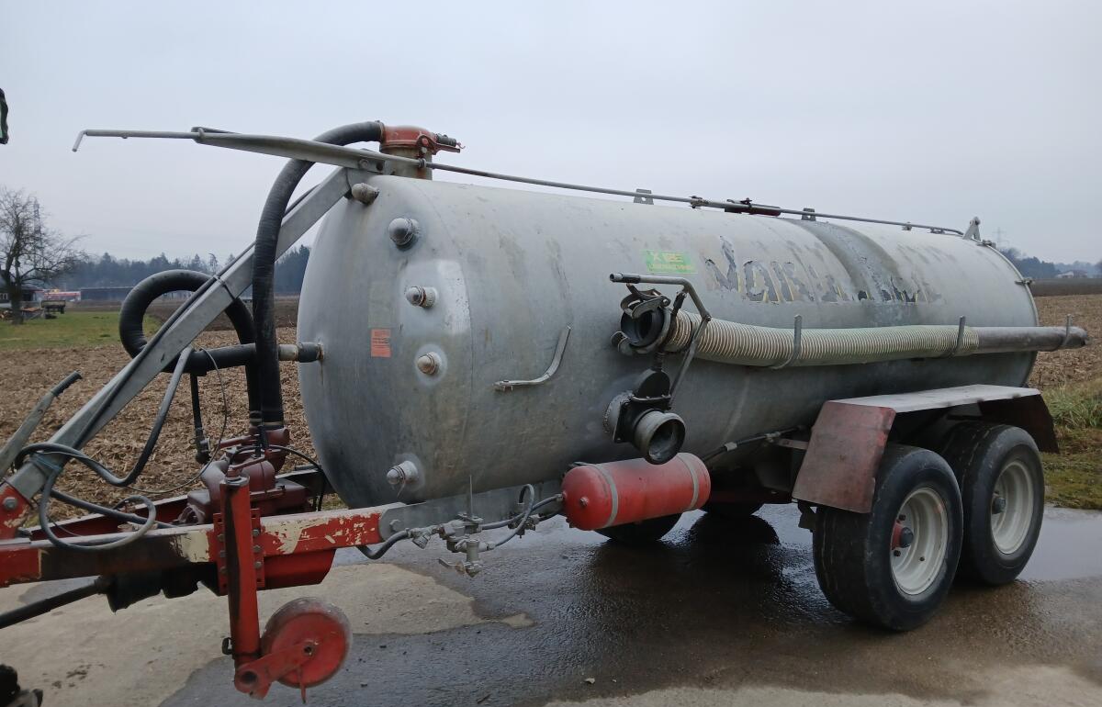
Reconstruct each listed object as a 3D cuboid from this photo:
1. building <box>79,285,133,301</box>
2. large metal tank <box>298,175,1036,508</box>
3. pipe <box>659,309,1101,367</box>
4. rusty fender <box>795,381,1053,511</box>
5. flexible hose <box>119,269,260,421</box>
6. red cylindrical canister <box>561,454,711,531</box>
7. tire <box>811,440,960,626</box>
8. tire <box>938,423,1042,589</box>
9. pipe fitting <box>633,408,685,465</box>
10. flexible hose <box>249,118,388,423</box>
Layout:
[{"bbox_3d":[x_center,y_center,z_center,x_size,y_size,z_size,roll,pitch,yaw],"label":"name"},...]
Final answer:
[{"bbox_3d":[-132.448,-18.029,250.000,20.000,4.600,10.000,-3,5,-28],"label":"building"},{"bbox_3d":[1.056,-0.086,4.820,4.943,1.424,1.424,-2,4,-37],"label":"large metal tank"},{"bbox_3d":[2.080,-0.083,4.541,4.082,0.265,0.207,-1,4,-37],"label":"pipe"},{"bbox_3d":[2.106,0.431,4.448,1.971,0.455,0.364,-2,4,-37],"label":"rusty fender"},{"bbox_3d":[-1.315,-0.032,3.058,0.530,0.580,0.265,-4,5,-37],"label":"flexible hose"},{"bbox_3d":[0.377,0.585,3.545,0.762,0.253,0.253,-2,4,-37],"label":"red cylindrical canister"},{"bbox_3d":[1.723,0.921,4.205,0.878,0.878,0.345,-4,5,-37],"label":"tire"},{"bbox_3d":[2.515,0.862,4.801,0.878,0.878,0.345,-4,5,-37],"label":"tire"},{"bbox_3d":[0.427,0.339,3.359,0.207,0.207,0.149,-4,5,-37],"label":"pipe fitting"},{"bbox_3d":[-0.899,-0.332,3.249,0.613,1.242,0.215,-4,5,-37],"label":"flexible hose"}]

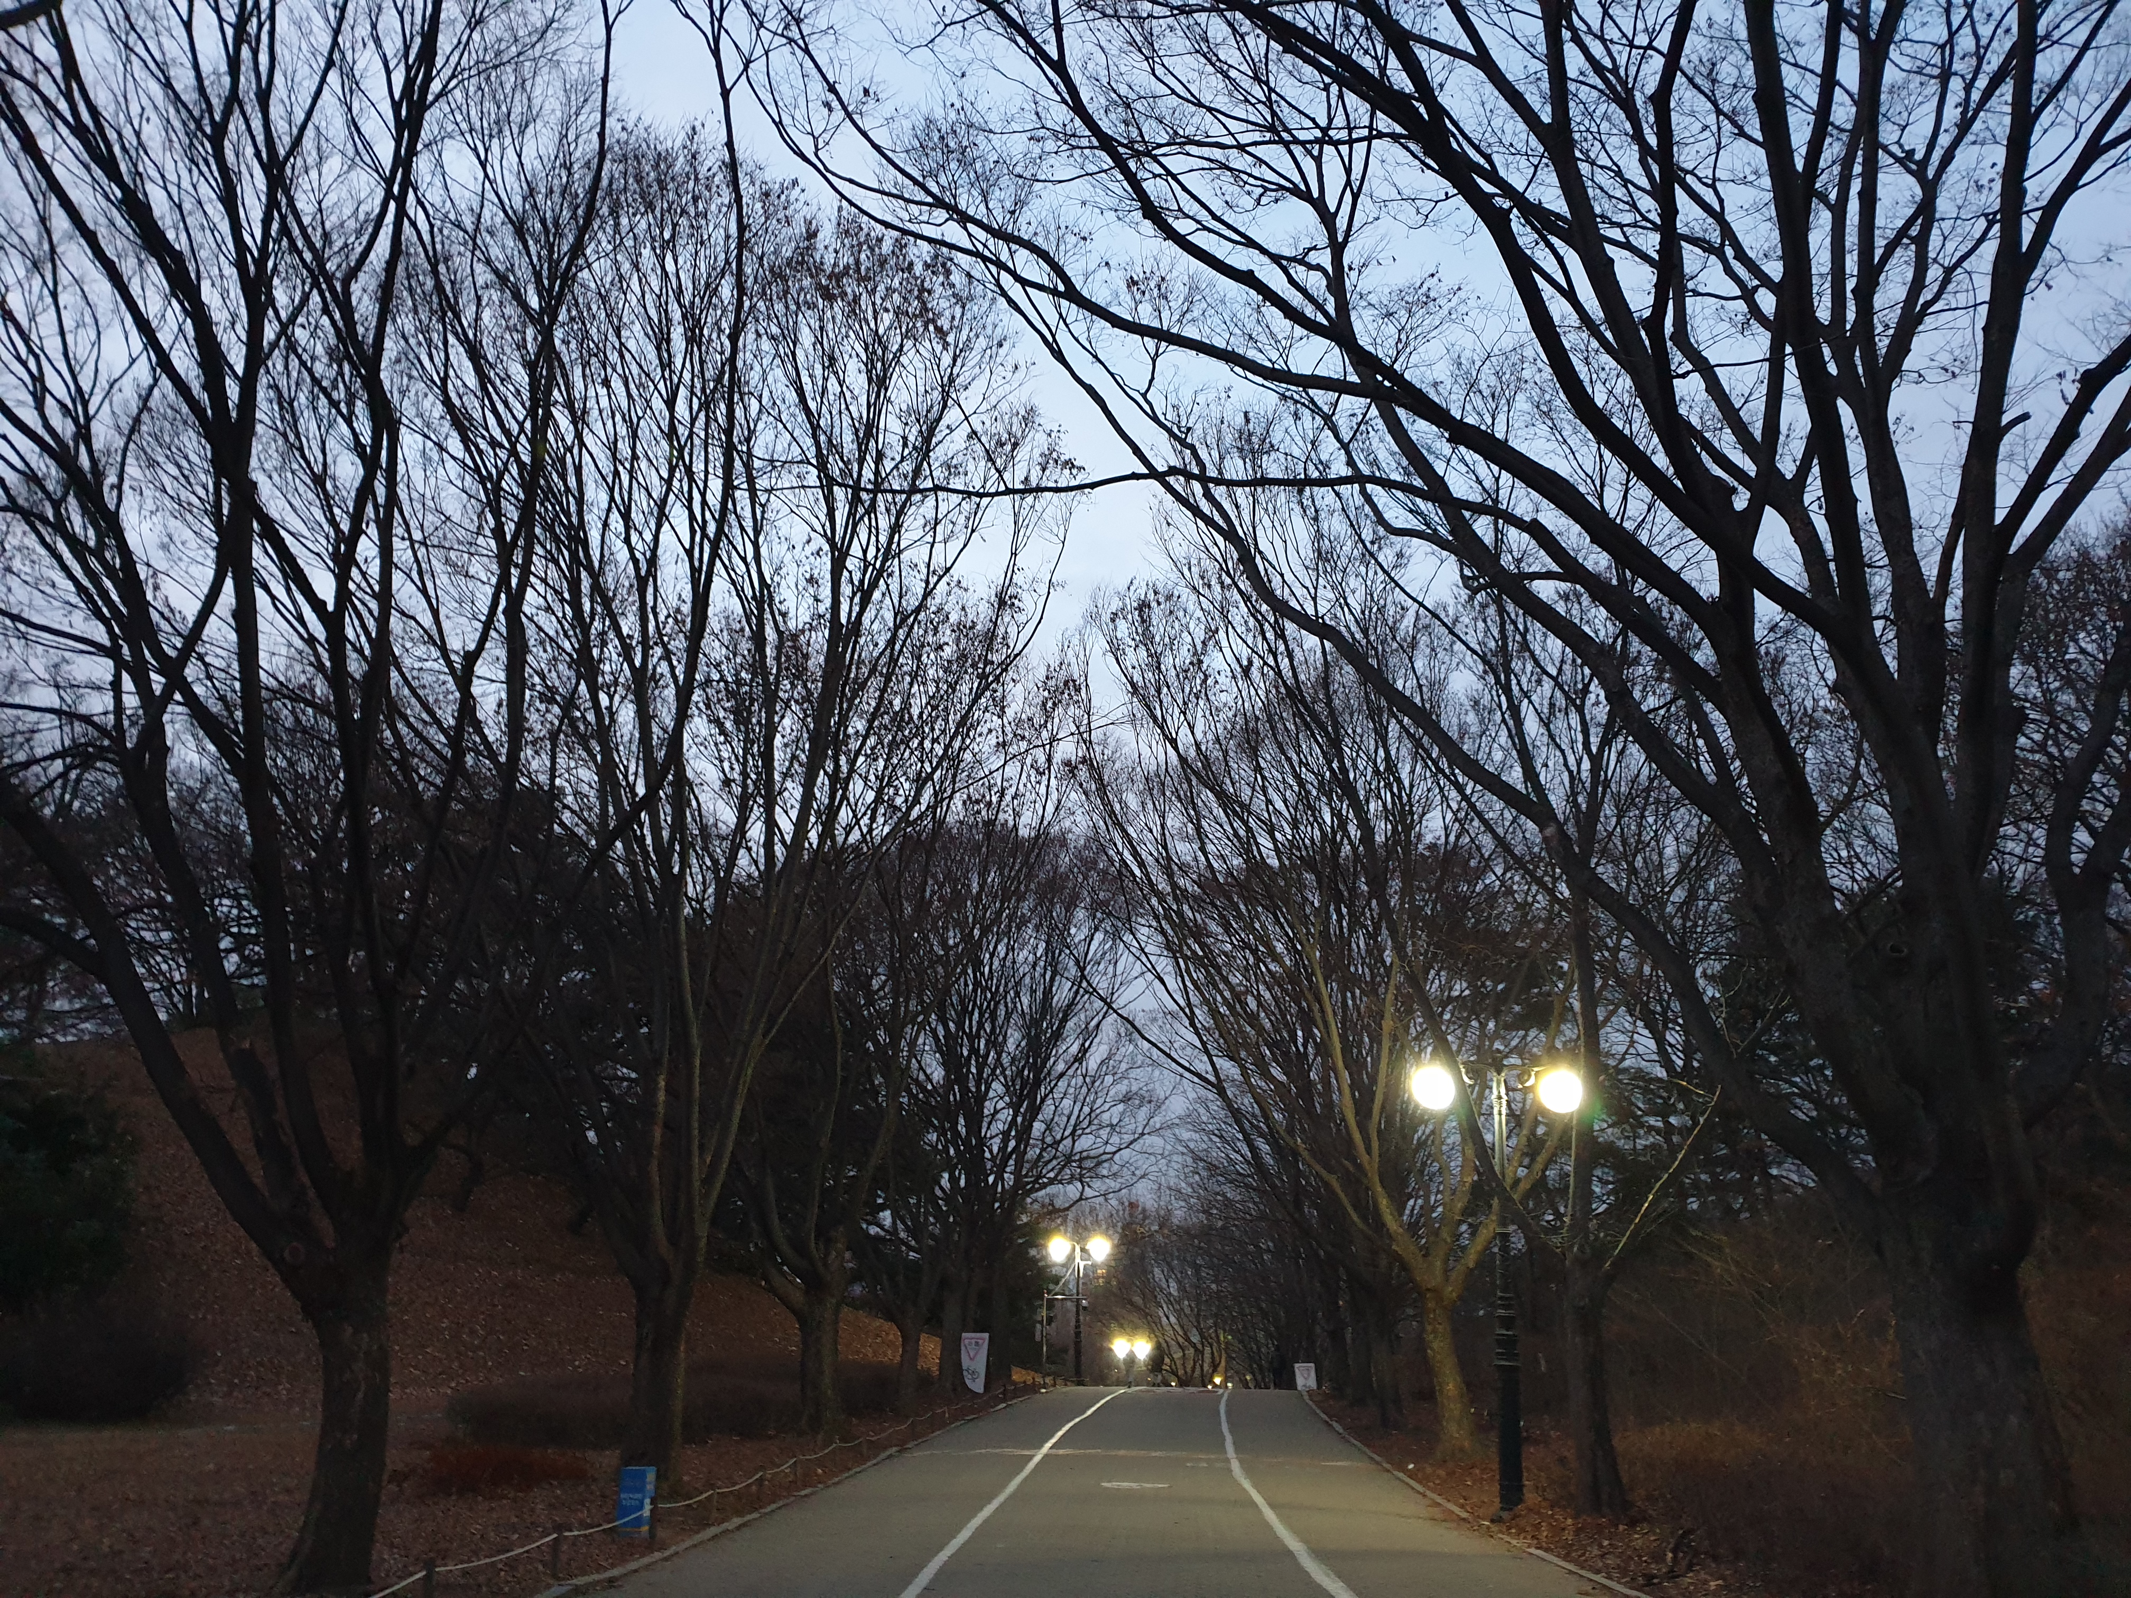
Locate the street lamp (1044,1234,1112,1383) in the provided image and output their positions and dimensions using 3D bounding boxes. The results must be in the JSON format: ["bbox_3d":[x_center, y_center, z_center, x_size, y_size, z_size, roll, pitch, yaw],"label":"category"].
[{"bbox_3d":[0.386,15.225,47.650,1.700,4.187,0.420,1,-19,0],"label":"street lamp"}]

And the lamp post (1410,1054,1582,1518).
[{"bbox_3d":[4.247,4.636,15.559,1.700,4.187,0.420,4,-19,1],"label":"lamp post"}]

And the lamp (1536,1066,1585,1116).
[{"bbox_3d":[4.993,2.957,16.152,0.430,0.460,0.430,1,-19,0],"label":"lamp"}]

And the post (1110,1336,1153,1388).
[{"bbox_3d":[4.037,35.149,96.838,1.700,4.187,0.420,1,-19,0],"label":"post"}]

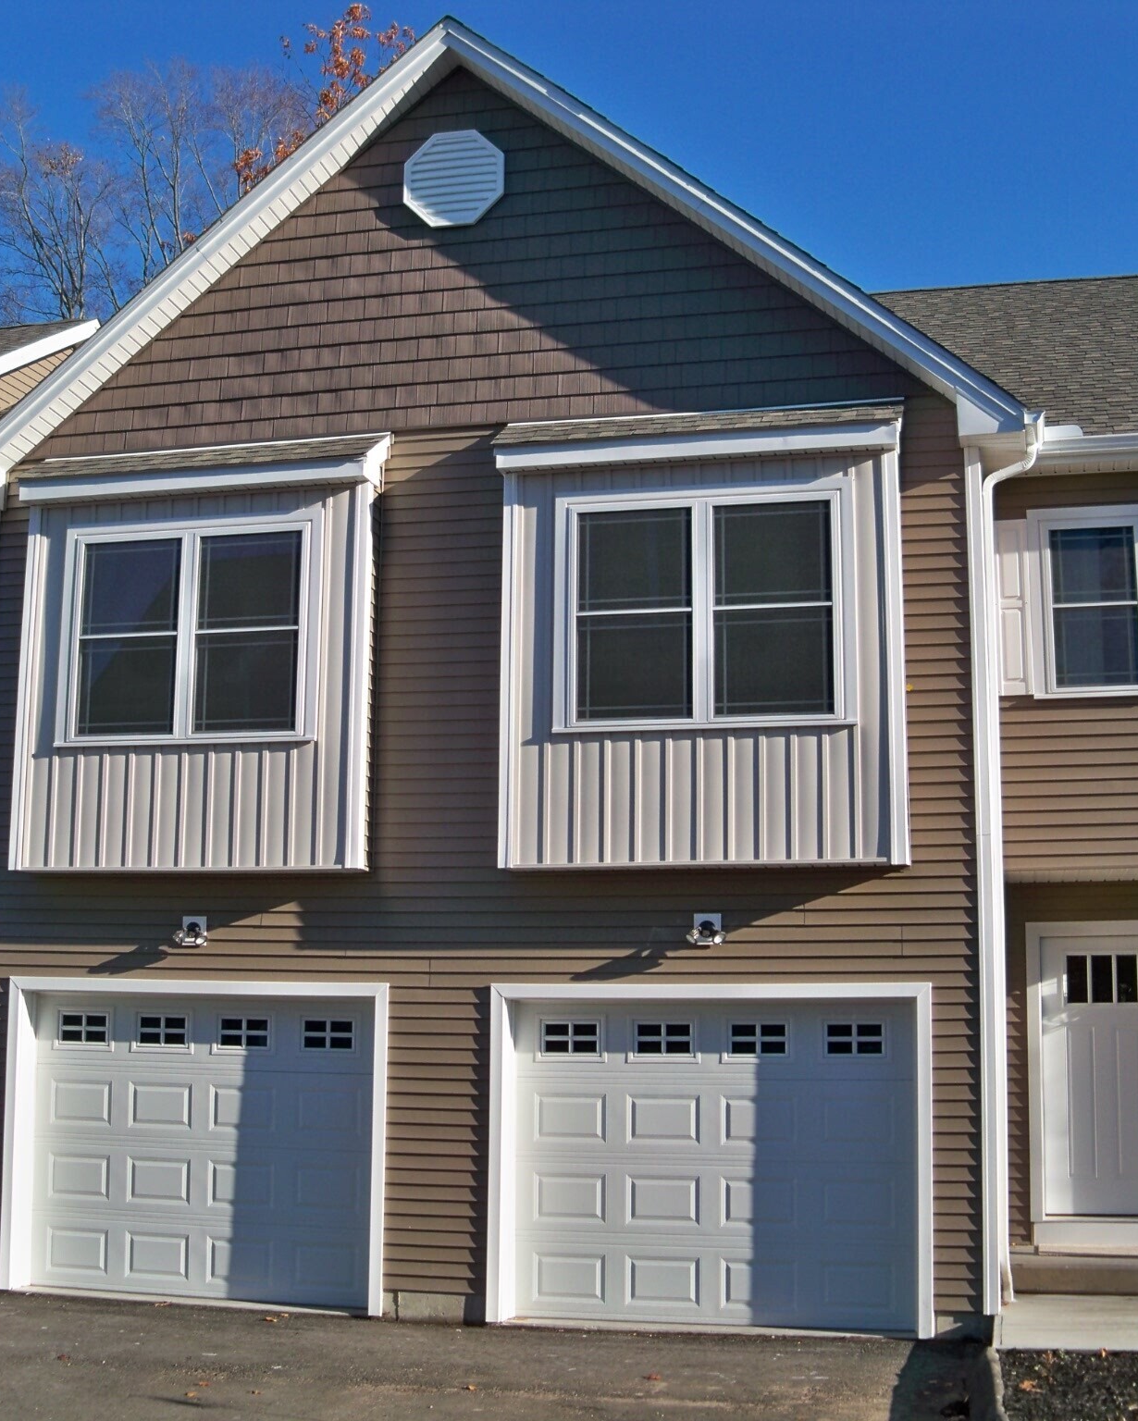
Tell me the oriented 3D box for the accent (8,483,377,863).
[{"bbox_3d":[-2.618,-0.191,13.531,2.636,2.695,0.329,-2,-10,14],"label":"accent"}]

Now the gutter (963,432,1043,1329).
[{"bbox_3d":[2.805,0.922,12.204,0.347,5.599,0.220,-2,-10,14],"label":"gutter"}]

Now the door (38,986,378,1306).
[{"bbox_3d":[-2.542,3.036,13.367,2.646,2.055,0.090,-2,-10,14],"label":"door"}]

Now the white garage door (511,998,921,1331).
[{"bbox_3d":[0.932,2.933,12.500,2.679,2.061,0.090,-2,-10,14],"label":"white garage door"}]

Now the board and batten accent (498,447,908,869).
[{"bbox_3d":[0.875,-0.305,12.667,2.673,2.707,0.330,-2,-10,14],"label":"board and batten accent"}]

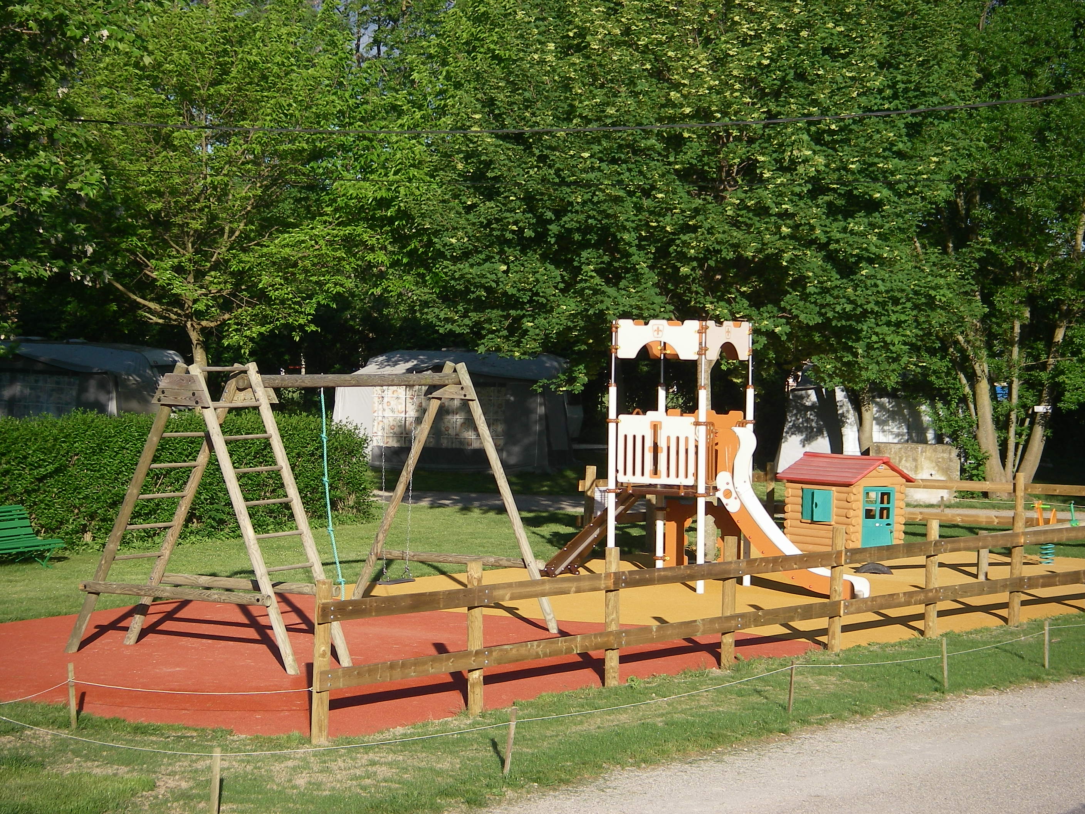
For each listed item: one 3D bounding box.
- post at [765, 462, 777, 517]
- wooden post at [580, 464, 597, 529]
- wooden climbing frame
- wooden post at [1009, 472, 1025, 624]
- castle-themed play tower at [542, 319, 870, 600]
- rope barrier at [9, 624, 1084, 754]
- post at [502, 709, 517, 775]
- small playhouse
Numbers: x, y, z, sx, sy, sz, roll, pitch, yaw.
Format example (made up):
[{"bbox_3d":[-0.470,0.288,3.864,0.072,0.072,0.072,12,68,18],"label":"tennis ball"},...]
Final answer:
[{"bbox_3d":[3.014,1.260,34.544,0.103,1.061,0.103,2,2,38],"label":"post"},{"bbox_3d":[0.551,1.280,31.248,0.118,1.092,0.118,2,2,38],"label":"wooden post"},{"bbox_3d":[-1.830,0.811,22.200,2.339,2.369,4.028,2,2,31],"label":"wooden climbing frame"},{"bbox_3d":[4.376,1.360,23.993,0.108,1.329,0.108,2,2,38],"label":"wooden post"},{"bbox_3d":[1.702,0.504,27.831,3.780,2.853,1.257,2,2,31],"label":"castle-themed play tower"},{"bbox_3d":[0.653,1.935,18.215,2.060,0.433,9.888,2,2,38],"label":"rope barrier"},{"bbox_3d":[-0.196,1.988,15.502,0.041,0.412,0.041,7,2,38],"label":"post"},{"bbox_3d":[3.831,1.226,32.974,1.081,1.246,1.503,0,2,-36],"label":"small playhouse"}]

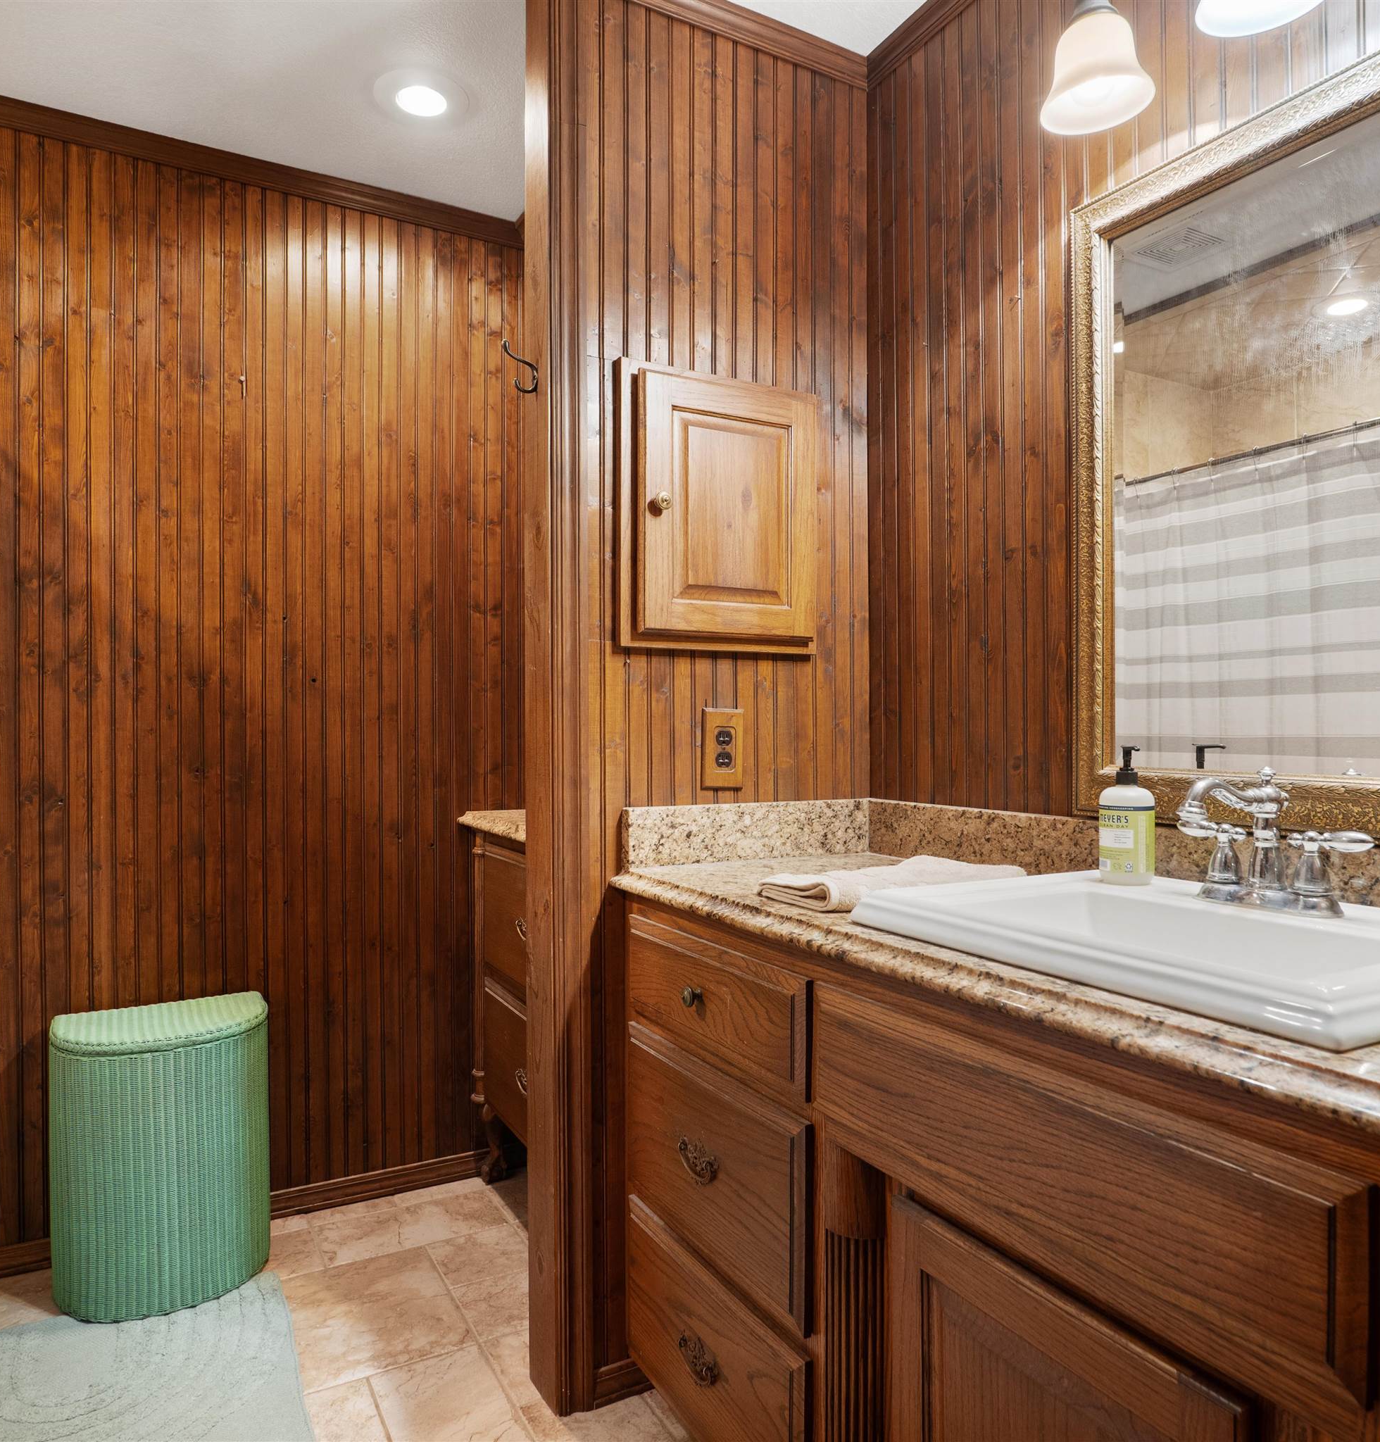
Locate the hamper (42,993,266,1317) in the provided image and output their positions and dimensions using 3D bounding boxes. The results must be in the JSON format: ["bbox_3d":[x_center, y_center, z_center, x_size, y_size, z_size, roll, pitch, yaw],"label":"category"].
[{"bbox_3d":[-1.088,0.892,2.006,0.418,0.540,0.275,0,0,-28],"label":"hamper"}]

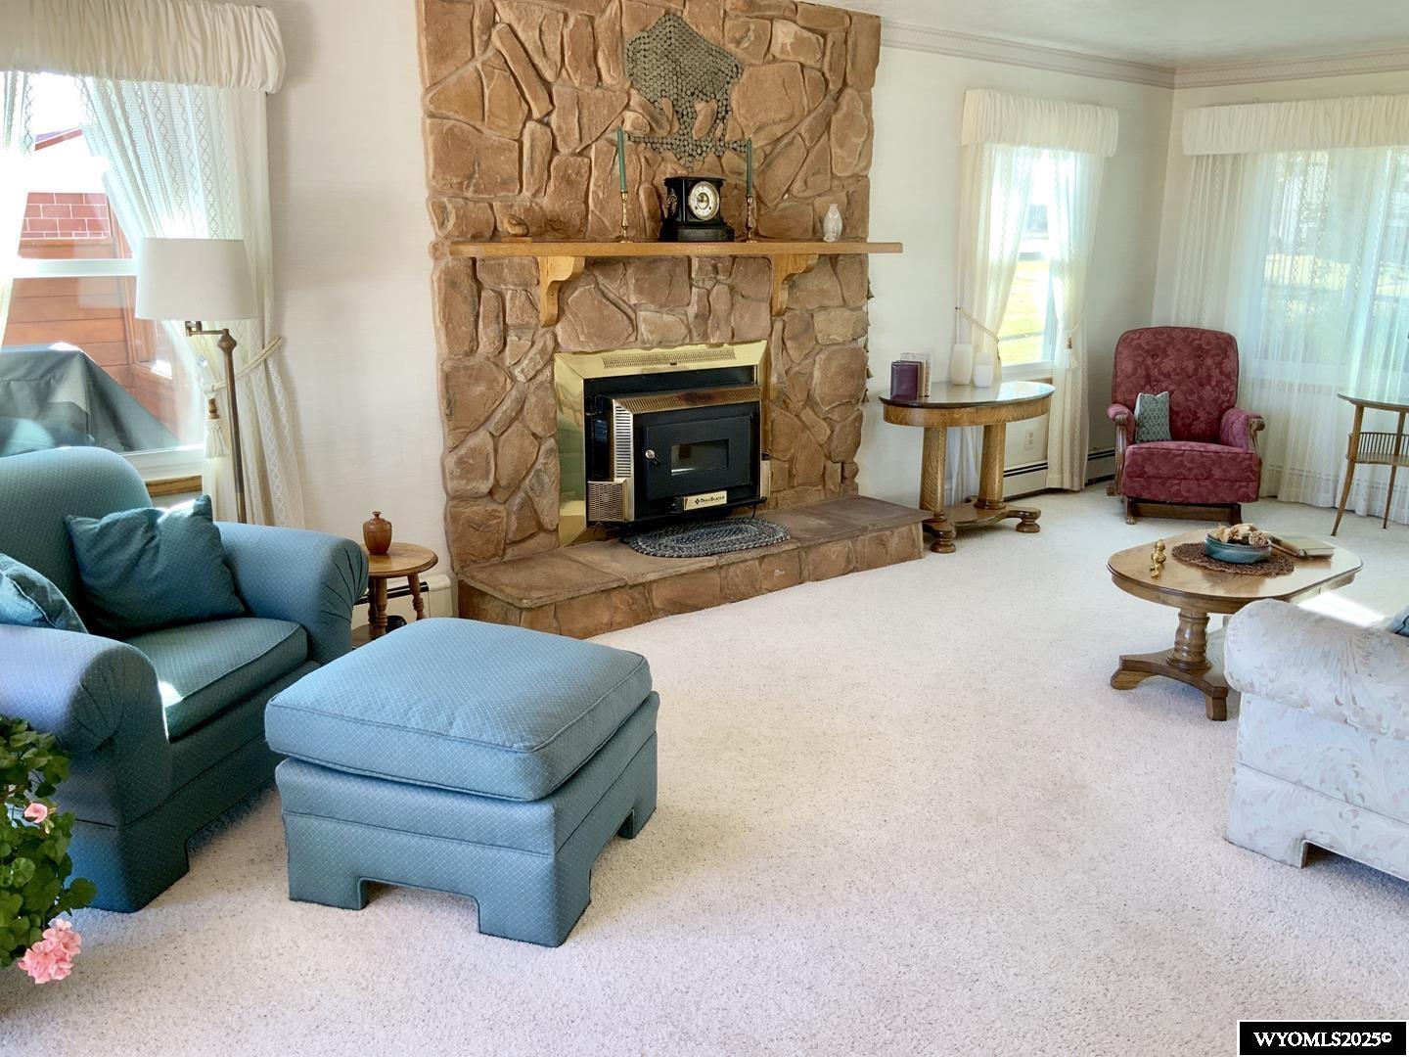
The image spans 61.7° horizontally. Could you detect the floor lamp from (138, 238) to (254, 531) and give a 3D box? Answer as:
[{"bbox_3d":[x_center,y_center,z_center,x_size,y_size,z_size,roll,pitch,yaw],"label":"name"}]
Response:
[{"bbox_3d":[-1.500,-0.137,3.632,0.400,1.463,0.370,-11,18,-37],"label":"floor lamp"}]

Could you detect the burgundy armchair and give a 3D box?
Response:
[{"bbox_3d":[2.595,-0.577,6.513,0.770,0.975,0.820,2,15,5],"label":"burgundy armchair"}]

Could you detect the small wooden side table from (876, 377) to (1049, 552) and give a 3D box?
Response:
[{"bbox_3d":[1.298,-0.329,5.972,1.140,0.731,0.600,-11,18,-37],"label":"small wooden side table"}]

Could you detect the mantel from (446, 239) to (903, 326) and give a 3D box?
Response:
[{"bbox_3d":[-0.013,-1.020,4.900,2.160,0.327,0.265,-11,18,-37],"label":"mantel"}]

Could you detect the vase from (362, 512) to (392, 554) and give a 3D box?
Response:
[{"bbox_3d":[-1.053,0.014,3.789,0.094,0.139,0.094,-11,18,-37],"label":"vase"}]

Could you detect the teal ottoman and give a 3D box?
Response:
[{"bbox_3d":[-0.542,0.570,2.893,0.675,0.485,0.675,5,15,16],"label":"teal ottoman"}]

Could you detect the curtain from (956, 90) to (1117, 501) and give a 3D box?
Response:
[{"bbox_3d":[1.774,-1.199,6.446,1.130,2.170,0.180,-11,18,-37],"label":"curtain"}]

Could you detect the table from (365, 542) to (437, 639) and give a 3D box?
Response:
[{"bbox_3d":[-1.036,0.325,3.828,0.358,0.482,0.358,-11,18,-37],"label":"table"}]

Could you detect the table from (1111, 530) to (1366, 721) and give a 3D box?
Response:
[{"bbox_3d":[1.804,0.317,4.098,1.042,0.436,0.640,-11,18,-37],"label":"table"}]

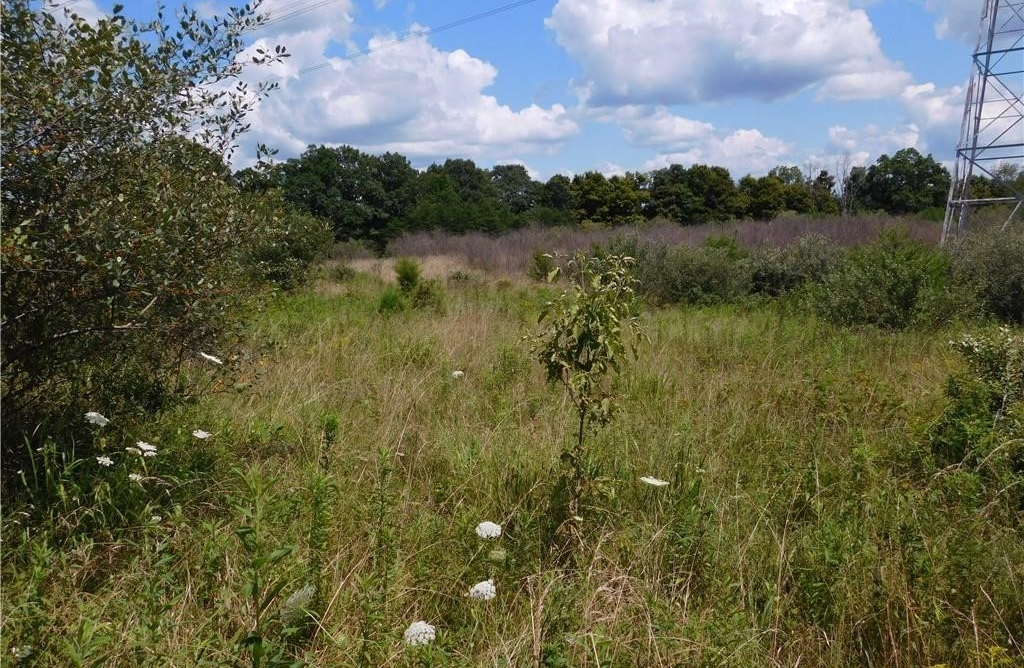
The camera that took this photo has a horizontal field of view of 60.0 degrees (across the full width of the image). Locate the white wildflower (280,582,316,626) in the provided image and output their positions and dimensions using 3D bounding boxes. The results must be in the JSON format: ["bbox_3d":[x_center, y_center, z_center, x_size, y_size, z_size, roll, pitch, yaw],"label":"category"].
[{"bbox_3d":[-0.553,0.701,2.300,0.093,0.090,0.075,0,7,0],"label":"white wildflower"}]

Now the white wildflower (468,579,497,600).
[{"bbox_3d":[-0.083,0.720,2.500,0.075,0.042,0.071,0,7,0],"label":"white wildflower"}]

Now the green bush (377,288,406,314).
[{"bbox_3d":[-2.240,-0.604,16.500,0.560,0.520,0.520,0,7,0],"label":"green bush"}]

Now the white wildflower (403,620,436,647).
[{"bbox_3d":[-0.229,0.742,2.200,0.080,0.043,0.076,0,7,0],"label":"white wildflower"}]

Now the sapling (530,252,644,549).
[{"bbox_3d":[0.332,0.297,3.900,0.501,1.340,0.476,0,7,0],"label":"sapling"}]

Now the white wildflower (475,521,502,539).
[{"bbox_3d":[-0.075,0.628,2.850,0.085,0.035,0.085,0,7,0],"label":"white wildflower"}]

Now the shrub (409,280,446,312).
[{"bbox_3d":[-1.361,-0.588,14.300,0.612,0.570,0.582,0,7,0],"label":"shrub"}]

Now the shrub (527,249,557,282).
[{"bbox_3d":[0.731,-1.686,22.000,0.744,0.900,0.744,0,7,0],"label":"shrub"}]

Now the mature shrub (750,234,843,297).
[{"bbox_3d":[5.930,-1.407,18.500,1.918,1.450,1.822,0,7,0],"label":"mature shrub"}]

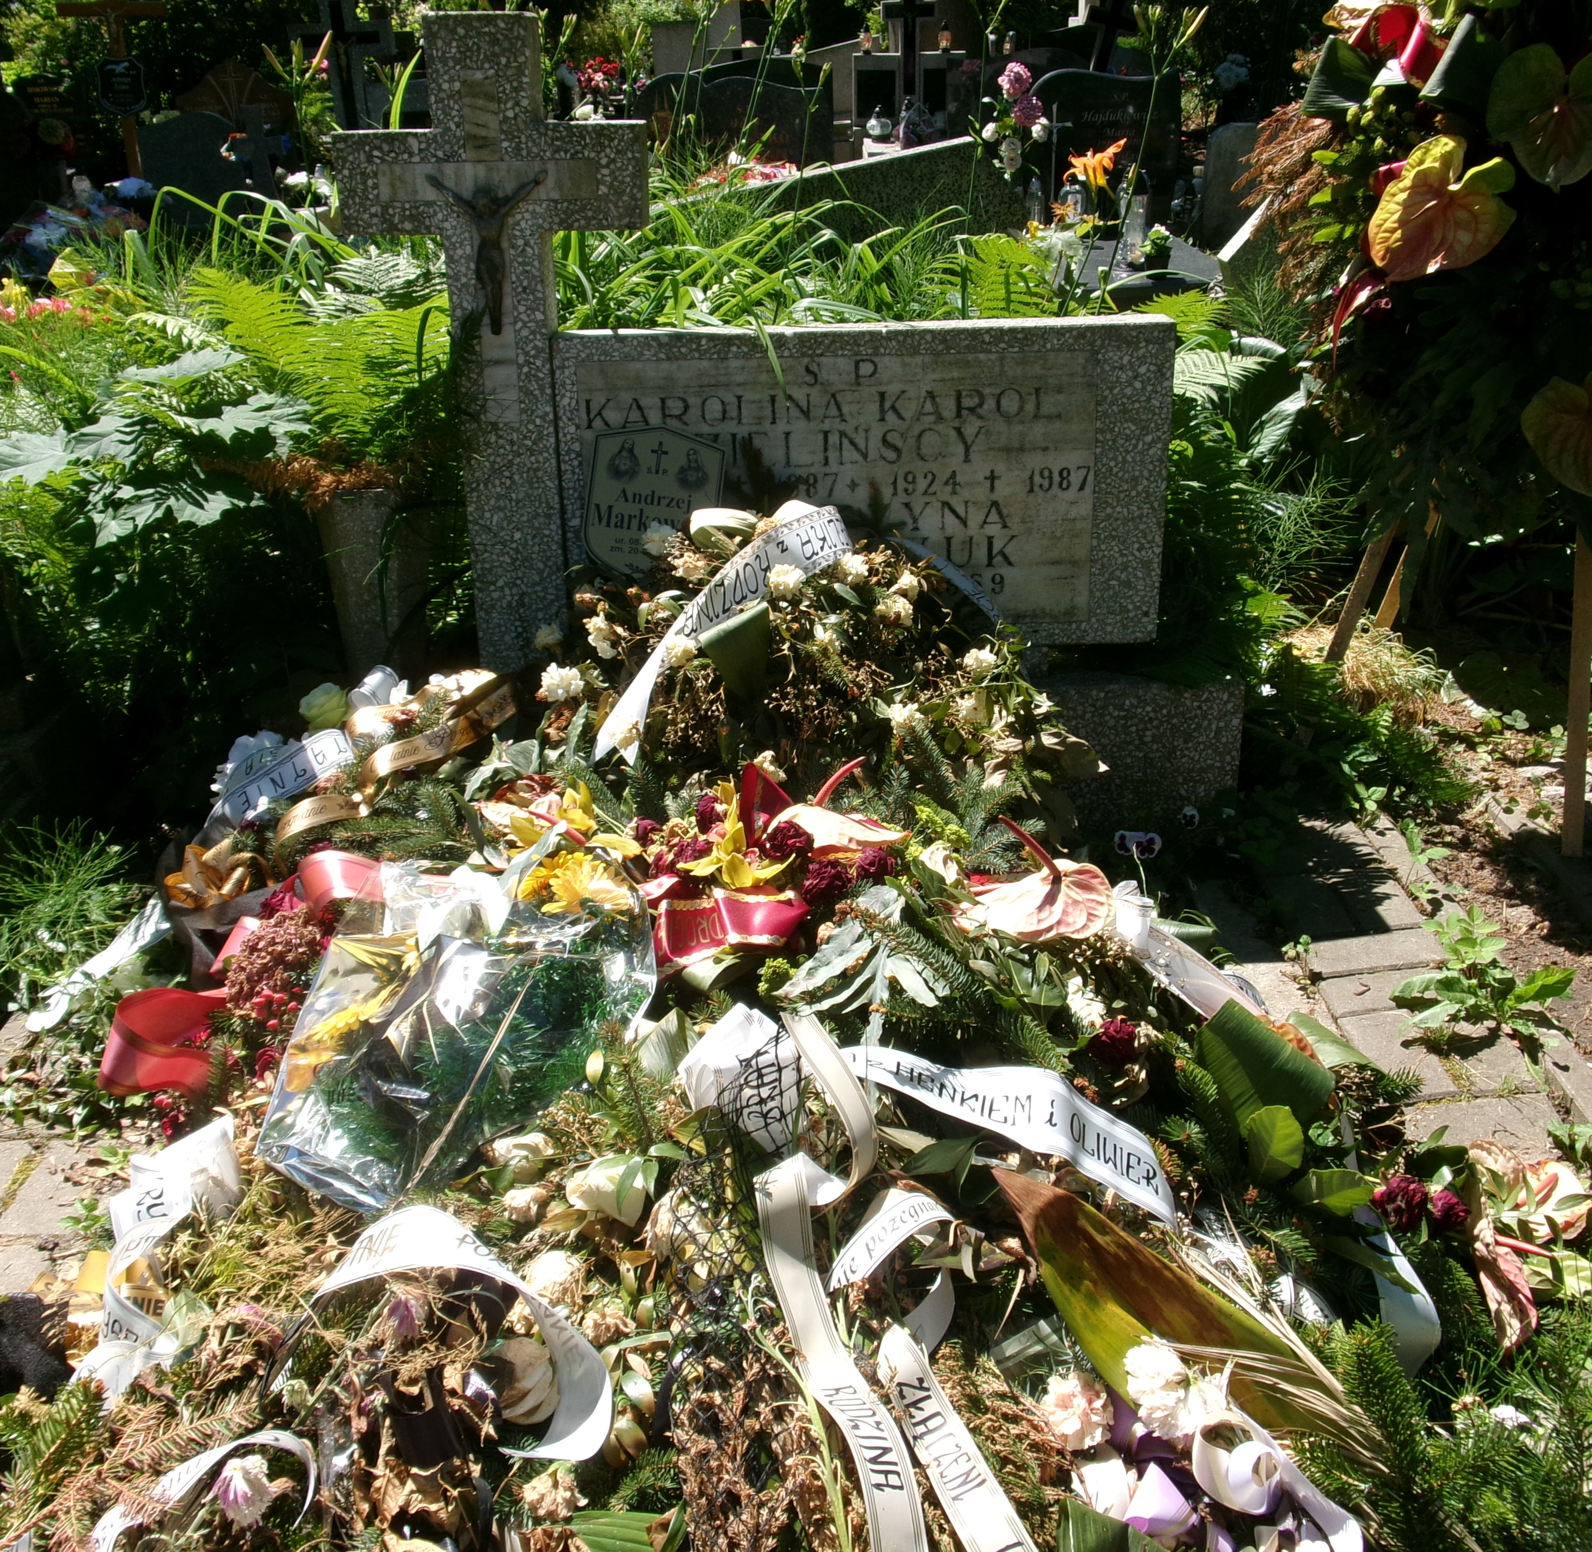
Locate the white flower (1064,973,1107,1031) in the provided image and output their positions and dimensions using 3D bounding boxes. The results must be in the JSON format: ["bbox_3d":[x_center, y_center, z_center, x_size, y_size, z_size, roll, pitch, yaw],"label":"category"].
[{"bbox_3d":[0.359,0.279,2.070,0.052,0.056,0.050,3,22,10],"label":"white flower"}]

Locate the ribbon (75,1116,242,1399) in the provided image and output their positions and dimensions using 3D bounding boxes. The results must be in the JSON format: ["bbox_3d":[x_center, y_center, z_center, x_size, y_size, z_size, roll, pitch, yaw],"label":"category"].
[{"bbox_3d":[-0.642,0.485,1.686,0.167,0.208,0.156,-1,23,1],"label":"ribbon"}]

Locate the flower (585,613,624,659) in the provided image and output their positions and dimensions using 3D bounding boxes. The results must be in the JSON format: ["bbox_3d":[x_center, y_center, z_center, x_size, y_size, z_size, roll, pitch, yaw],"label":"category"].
[{"bbox_3d":[-0.315,-0.232,2.750,0.060,0.066,0.055,-3,22,-6],"label":"flower"}]

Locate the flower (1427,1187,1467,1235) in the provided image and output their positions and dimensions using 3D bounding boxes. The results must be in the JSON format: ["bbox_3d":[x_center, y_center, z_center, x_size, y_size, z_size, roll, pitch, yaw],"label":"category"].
[{"bbox_3d":[0.665,0.444,1.707,0.043,0.043,0.043,-1,23,1],"label":"flower"}]

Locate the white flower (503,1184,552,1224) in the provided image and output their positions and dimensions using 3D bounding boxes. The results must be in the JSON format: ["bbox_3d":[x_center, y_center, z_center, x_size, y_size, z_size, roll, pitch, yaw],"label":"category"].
[{"bbox_3d":[-0.277,0.443,1.730,0.050,0.037,0.043,-5,22,-10],"label":"white flower"}]

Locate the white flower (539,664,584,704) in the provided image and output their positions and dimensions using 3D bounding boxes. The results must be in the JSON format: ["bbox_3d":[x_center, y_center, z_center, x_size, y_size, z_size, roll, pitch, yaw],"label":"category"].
[{"bbox_3d":[-0.388,-0.154,2.769,0.075,0.060,0.065,-1,23,1],"label":"white flower"}]

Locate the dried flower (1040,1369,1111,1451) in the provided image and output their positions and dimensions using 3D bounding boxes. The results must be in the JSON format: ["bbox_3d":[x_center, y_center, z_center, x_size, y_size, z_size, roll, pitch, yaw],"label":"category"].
[{"bbox_3d":[0.250,0.567,1.500,0.060,0.058,0.052,3,22,11],"label":"dried flower"}]

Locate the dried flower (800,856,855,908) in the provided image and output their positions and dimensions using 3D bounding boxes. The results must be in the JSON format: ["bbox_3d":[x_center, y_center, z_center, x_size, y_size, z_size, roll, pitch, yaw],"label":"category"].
[{"bbox_3d":[0.037,0.131,2.040,0.062,0.052,0.058,-1,23,1],"label":"dried flower"}]

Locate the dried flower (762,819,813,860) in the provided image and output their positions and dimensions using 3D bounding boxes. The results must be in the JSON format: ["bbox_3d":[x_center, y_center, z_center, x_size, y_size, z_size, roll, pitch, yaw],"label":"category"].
[{"bbox_3d":[-0.011,0.082,2.155,0.062,0.048,0.056,-1,23,1],"label":"dried flower"}]

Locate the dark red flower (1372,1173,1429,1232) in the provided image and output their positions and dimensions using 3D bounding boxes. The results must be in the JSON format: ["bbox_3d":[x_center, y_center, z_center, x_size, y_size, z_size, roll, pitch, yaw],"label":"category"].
[{"bbox_3d":[0.614,0.433,1.697,0.056,0.050,0.054,-1,23,1],"label":"dark red flower"}]

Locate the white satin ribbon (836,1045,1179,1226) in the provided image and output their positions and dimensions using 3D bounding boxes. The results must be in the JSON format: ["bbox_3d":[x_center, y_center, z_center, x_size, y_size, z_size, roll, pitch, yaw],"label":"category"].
[{"bbox_3d":[0.221,0.376,1.750,0.335,0.085,0.110,13,25,31],"label":"white satin ribbon"}]

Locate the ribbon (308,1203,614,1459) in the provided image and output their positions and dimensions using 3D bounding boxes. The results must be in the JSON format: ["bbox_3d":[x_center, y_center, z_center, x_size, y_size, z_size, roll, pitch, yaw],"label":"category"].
[{"bbox_3d":[-0.301,0.498,1.500,0.255,0.125,0.165,-6,22,-13],"label":"ribbon"}]

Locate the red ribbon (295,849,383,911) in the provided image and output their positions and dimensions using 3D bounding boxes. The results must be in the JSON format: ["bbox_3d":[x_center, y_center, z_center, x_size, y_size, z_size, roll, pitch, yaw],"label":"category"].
[{"bbox_3d":[-0.627,0.143,2.300,0.110,0.055,0.075,-7,22,-16],"label":"red ribbon"}]

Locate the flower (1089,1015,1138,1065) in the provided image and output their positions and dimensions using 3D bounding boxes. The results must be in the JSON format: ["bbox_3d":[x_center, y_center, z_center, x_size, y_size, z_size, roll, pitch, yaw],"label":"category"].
[{"bbox_3d":[0.348,0.288,1.832,0.052,0.047,0.050,-1,23,1],"label":"flower"}]

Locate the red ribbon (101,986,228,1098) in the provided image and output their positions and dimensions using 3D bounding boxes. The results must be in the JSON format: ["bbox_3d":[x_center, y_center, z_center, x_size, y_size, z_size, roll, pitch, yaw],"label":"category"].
[{"bbox_3d":[-0.773,0.326,2.051,0.146,0.104,0.104,-1,23,1],"label":"red ribbon"}]

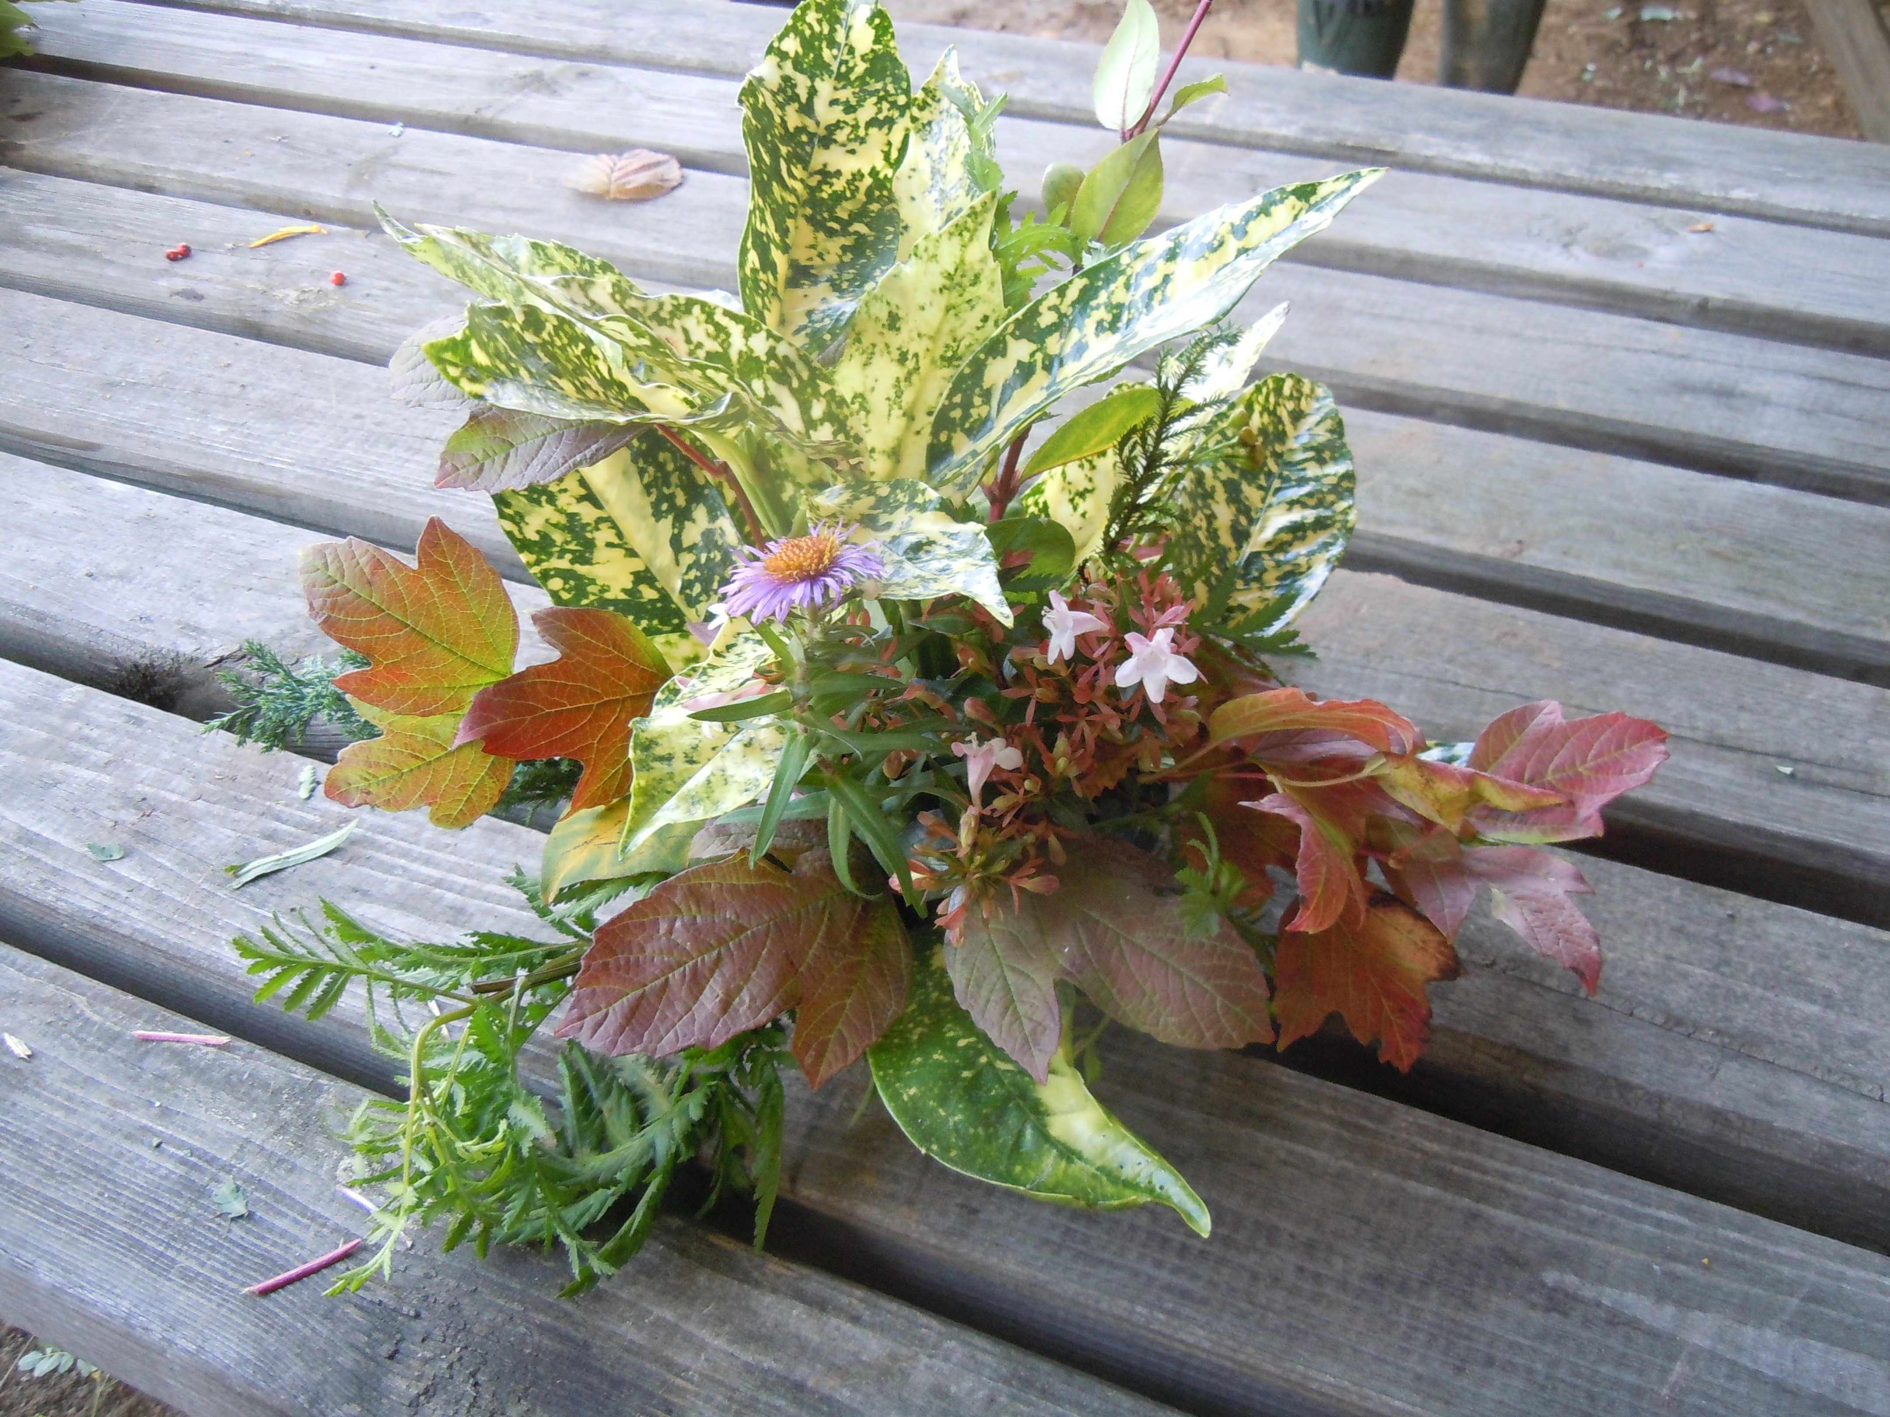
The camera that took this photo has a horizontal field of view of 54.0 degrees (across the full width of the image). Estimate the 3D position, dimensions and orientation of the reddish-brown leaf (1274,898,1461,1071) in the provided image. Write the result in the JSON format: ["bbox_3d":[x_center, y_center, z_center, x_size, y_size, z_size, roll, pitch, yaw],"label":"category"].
[{"bbox_3d":[0.104,0.069,0.462,0.052,0.014,0.046,-18,84,-8],"label":"reddish-brown leaf"}]

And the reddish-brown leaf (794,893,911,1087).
[{"bbox_3d":[-0.021,0.066,0.428,0.025,0.014,0.047,20,82,4],"label":"reddish-brown leaf"}]

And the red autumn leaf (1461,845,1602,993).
[{"bbox_3d":[0.146,0.051,0.455,0.024,0.013,0.043,-33,63,-11],"label":"red autumn leaf"}]

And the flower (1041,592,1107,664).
[{"bbox_3d":[0.033,-0.021,0.465,0.017,0.017,0.016,13,20,-48],"label":"flower"}]

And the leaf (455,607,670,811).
[{"bbox_3d":[-0.099,0.000,0.478,0.057,0.014,0.056,-14,69,-2],"label":"leaf"}]

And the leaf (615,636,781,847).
[{"bbox_3d":[-0.059,0.009,0.456,0.038,0.019,0.068,39,84,6],"label":"leaf"}]

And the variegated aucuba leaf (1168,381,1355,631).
[{"bbox_3d":[0.088,-0.058,0.520,0.046,0.020,0.072,16,68,-3],"label":"variegated aucuba leaf"}]

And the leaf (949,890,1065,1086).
[{"bbox_3d":[0.017,0.067,0.448,0.027,0.012,0.048,-13,73,-4],"label":"leaf"}]

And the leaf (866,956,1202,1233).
[{"bbox_3d":[0.017,0.100,0.439,0.038,0.022,0.097,-40,64,-16],"label":"leaf"}]

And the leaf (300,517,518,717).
[{"bbox_3d":[-0.155,-0.028,0.532,0.076,0.017,0.056,29,75,11],"label":"leaf"}]

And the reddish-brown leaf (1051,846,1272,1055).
[{"bbox_3d":[0.054,0.063,0.460,0.066,0.014,0.038,38,68,15],"label":"reddish-brown leaf"}]

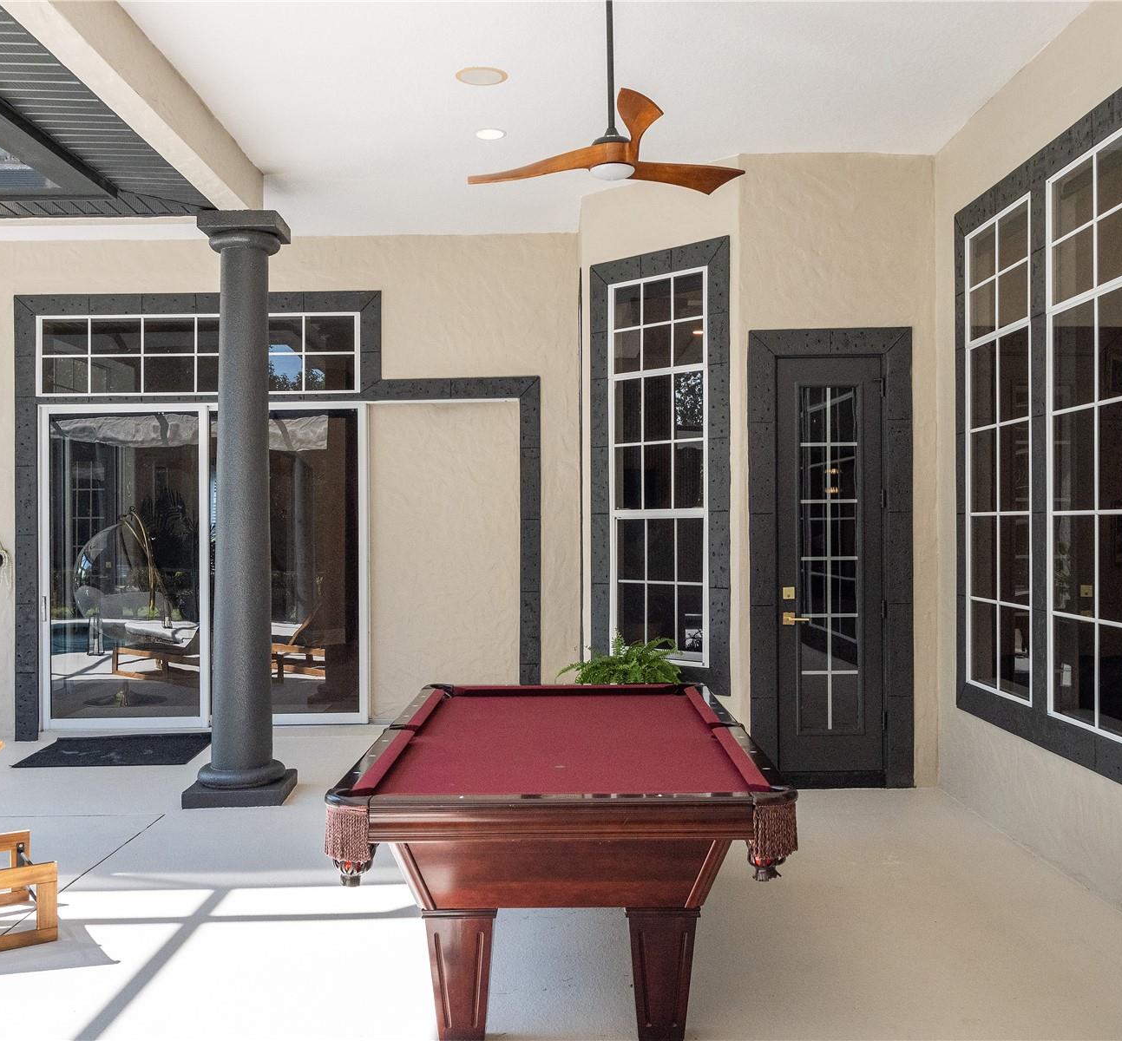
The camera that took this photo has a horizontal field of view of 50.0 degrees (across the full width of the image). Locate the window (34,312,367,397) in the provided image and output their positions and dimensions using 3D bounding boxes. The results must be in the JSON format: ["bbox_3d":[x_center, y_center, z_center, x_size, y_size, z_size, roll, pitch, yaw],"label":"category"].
[{"bbox_3d":[-2.695,-1.240,8.960,2.400,0.605,0.100,0,0,-1],"label":"window"}]

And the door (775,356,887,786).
[{"bbox_3d":[1.596,0.298,7.120,0.645,2.510,0.080,0,0,-1],"label":"door"}]

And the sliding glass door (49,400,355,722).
[{"bbox_3d":[-2.675,0.345,8.980,2.410,2.410,0.140,0,0,-1],"label":"sliding glass door"}]

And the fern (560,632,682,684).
[{"bbox_3d":[0.375,1.130,7.200,0.720,0.880,0.700,0,0,0],"label":"fern"}]

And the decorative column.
[{"bbox_3d":[-1.850,-0.075,7.000,0.550,3.350,0.560,0,0,-1],"label":"decorative column"}]

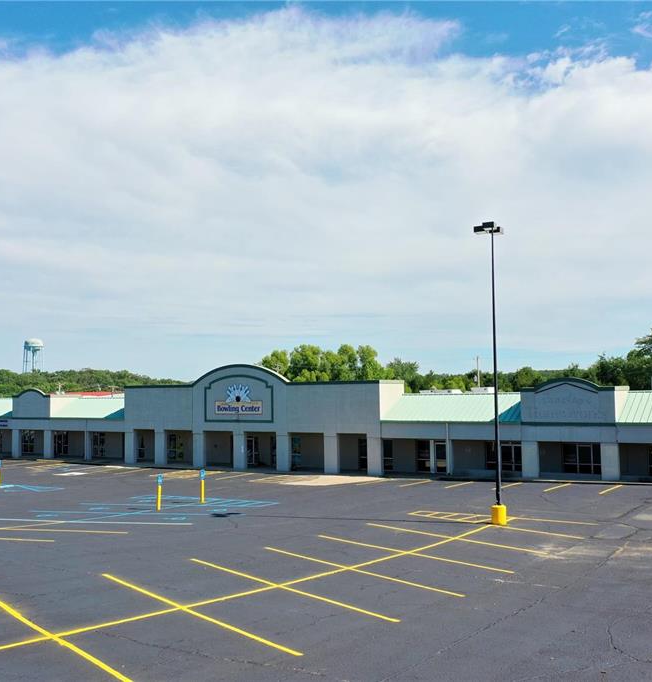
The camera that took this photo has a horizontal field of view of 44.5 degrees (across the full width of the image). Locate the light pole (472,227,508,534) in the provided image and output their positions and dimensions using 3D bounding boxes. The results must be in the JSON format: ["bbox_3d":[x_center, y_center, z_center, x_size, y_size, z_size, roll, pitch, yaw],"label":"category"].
[{"bbox_3d":[6.860,1.296,33.148,1.100,12.540,1.500,-3,-6,29],"label":"light pole"}]

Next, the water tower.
[{"bbox_3d":[-190.647,14.803,518.548,14.500,33.000,14.500,-3,-6,29],"label":"water tower"}]

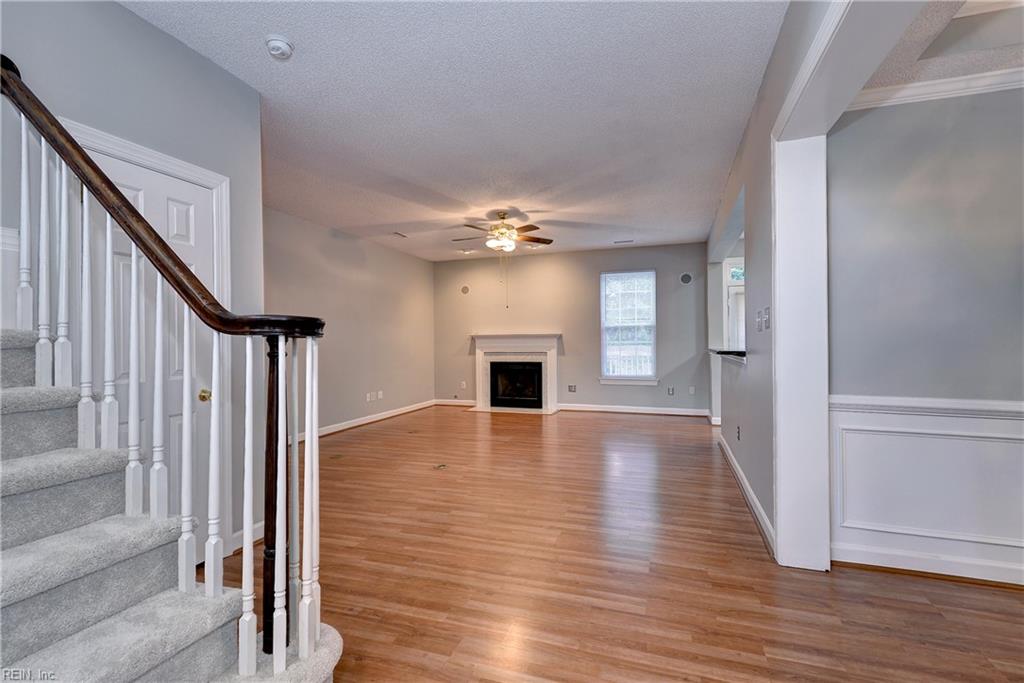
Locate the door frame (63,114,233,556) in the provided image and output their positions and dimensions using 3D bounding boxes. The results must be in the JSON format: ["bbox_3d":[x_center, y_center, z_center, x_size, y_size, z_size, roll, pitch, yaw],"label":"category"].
[{"bbox_3d":[-1.777,0.148,2.256,0.120,2.158,0.772,0,0,19],"label":"door frame"}]

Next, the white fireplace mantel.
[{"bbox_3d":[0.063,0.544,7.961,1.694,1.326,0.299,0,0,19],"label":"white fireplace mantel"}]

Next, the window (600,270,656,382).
[{"bbox_3d":[1.911,-0.249,7.471,0.887,1.784,0.100,0,0,19],"label":"window"}]

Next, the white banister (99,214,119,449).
[{"bbox_3d":[-1.405,-0.036,1.588,0.034,0.821,0.034,0,0,19],"label":"white banister"}]

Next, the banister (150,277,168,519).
[{"bbox_3d":[-1.164,0.178,1.505,0.034,0.813,0.034,0,0,19],"label":"banister"}]

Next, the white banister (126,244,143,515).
[{"bbox_3d":[-1.284,0.128,1.546,0.034,0.925,0.034,0,0,19],"label":"white banister"}]

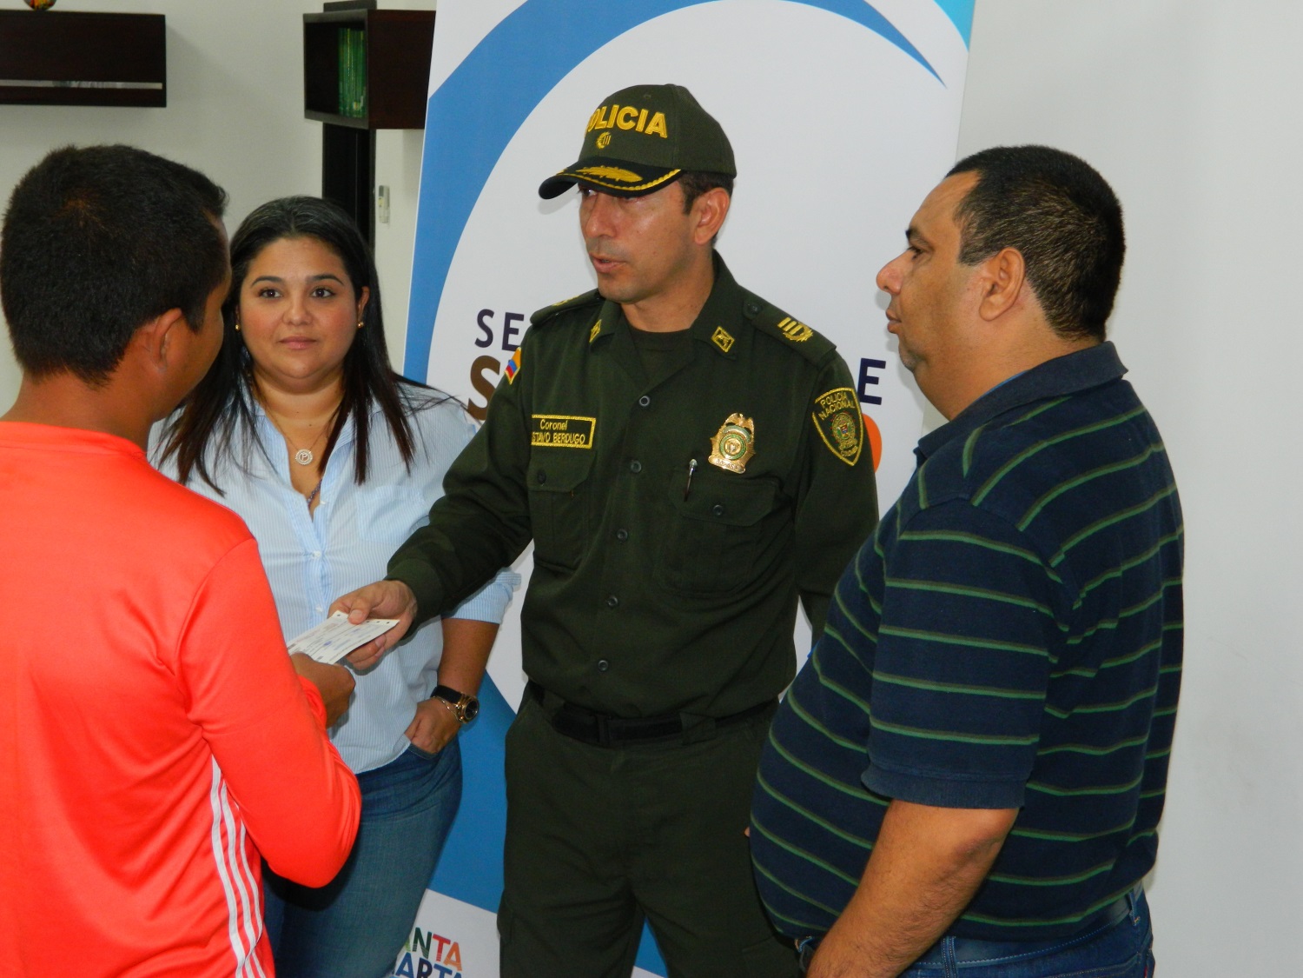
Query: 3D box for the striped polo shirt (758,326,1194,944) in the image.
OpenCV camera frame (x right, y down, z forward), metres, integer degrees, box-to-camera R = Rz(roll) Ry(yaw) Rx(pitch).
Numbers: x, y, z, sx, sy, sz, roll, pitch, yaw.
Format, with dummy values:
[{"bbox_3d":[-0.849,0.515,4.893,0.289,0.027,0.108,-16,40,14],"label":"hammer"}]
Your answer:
[{"bbox_3d":[0.319,0.167,2.172,0.420,0.615,0.530,4,12,14],"label":"striped polo shirt"}]

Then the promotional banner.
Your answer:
[{"bbox_3d":[-0.059,0.210,3.076,0.971,1.980,0.030,11,7,40],"label":"promotional banner"}]

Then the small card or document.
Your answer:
[{"bbox_3d":[-0.326,0.154,2.195,0.073,0.004,0.172,6,15,17],"label":"small card or document"}]

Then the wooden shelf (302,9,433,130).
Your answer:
[{"bbox_3d":[-0.762,-1.171,5.987,0.250,0.303,0.902,-3,12,-19],"label":"wooden shelf"}]

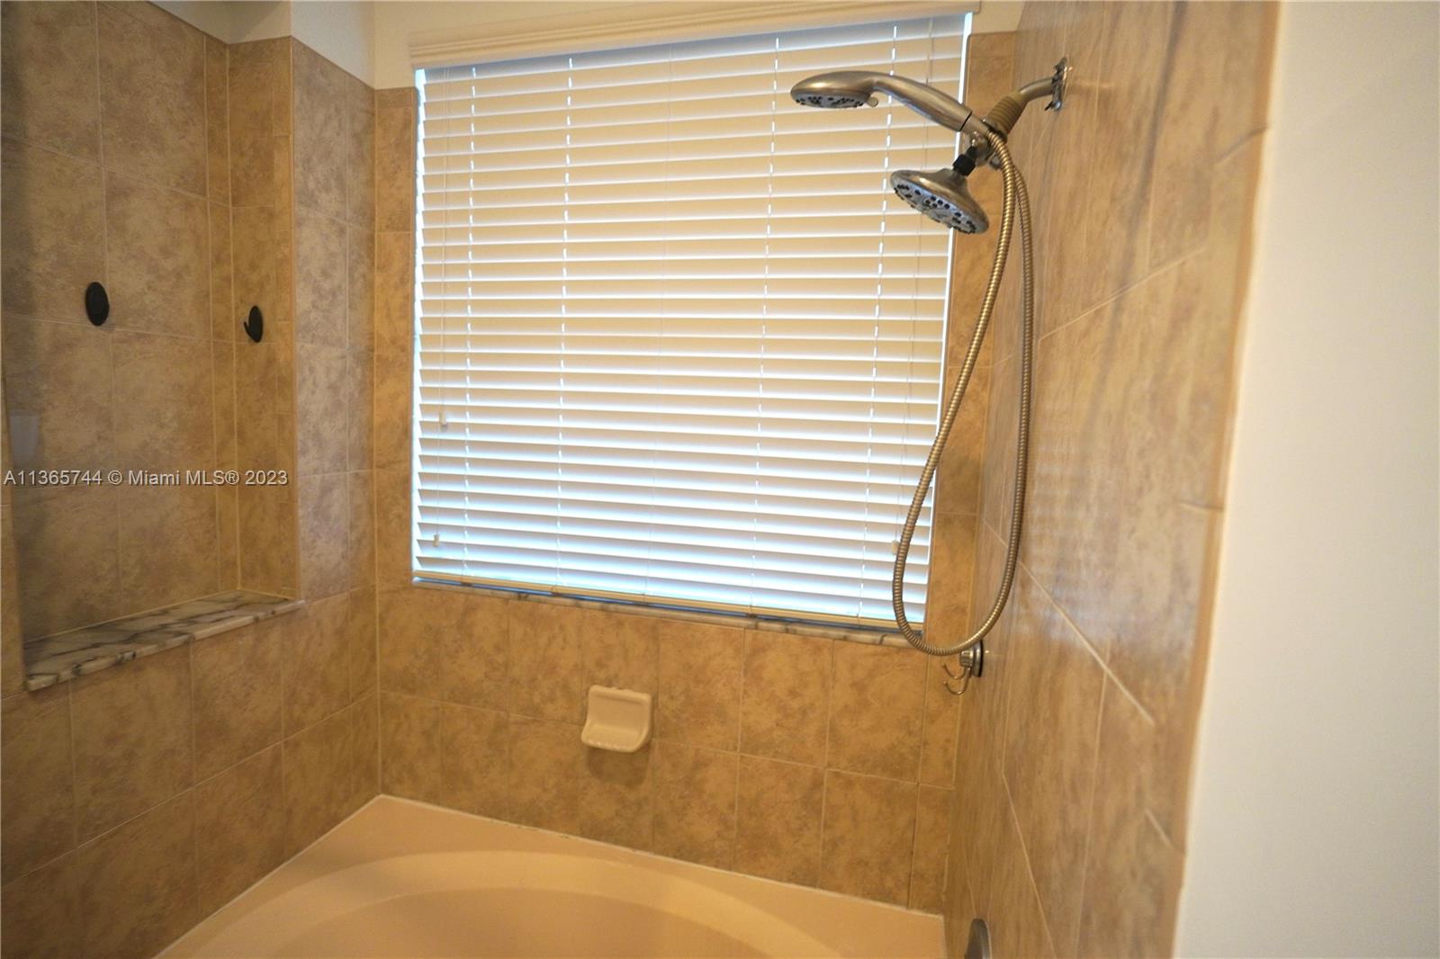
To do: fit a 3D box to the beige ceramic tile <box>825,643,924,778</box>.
[{"bbox_3d":[0.353,0.522,1.444,0.201,0.304,0.010,4,5,14],"label":"beige ceramic tile"}]

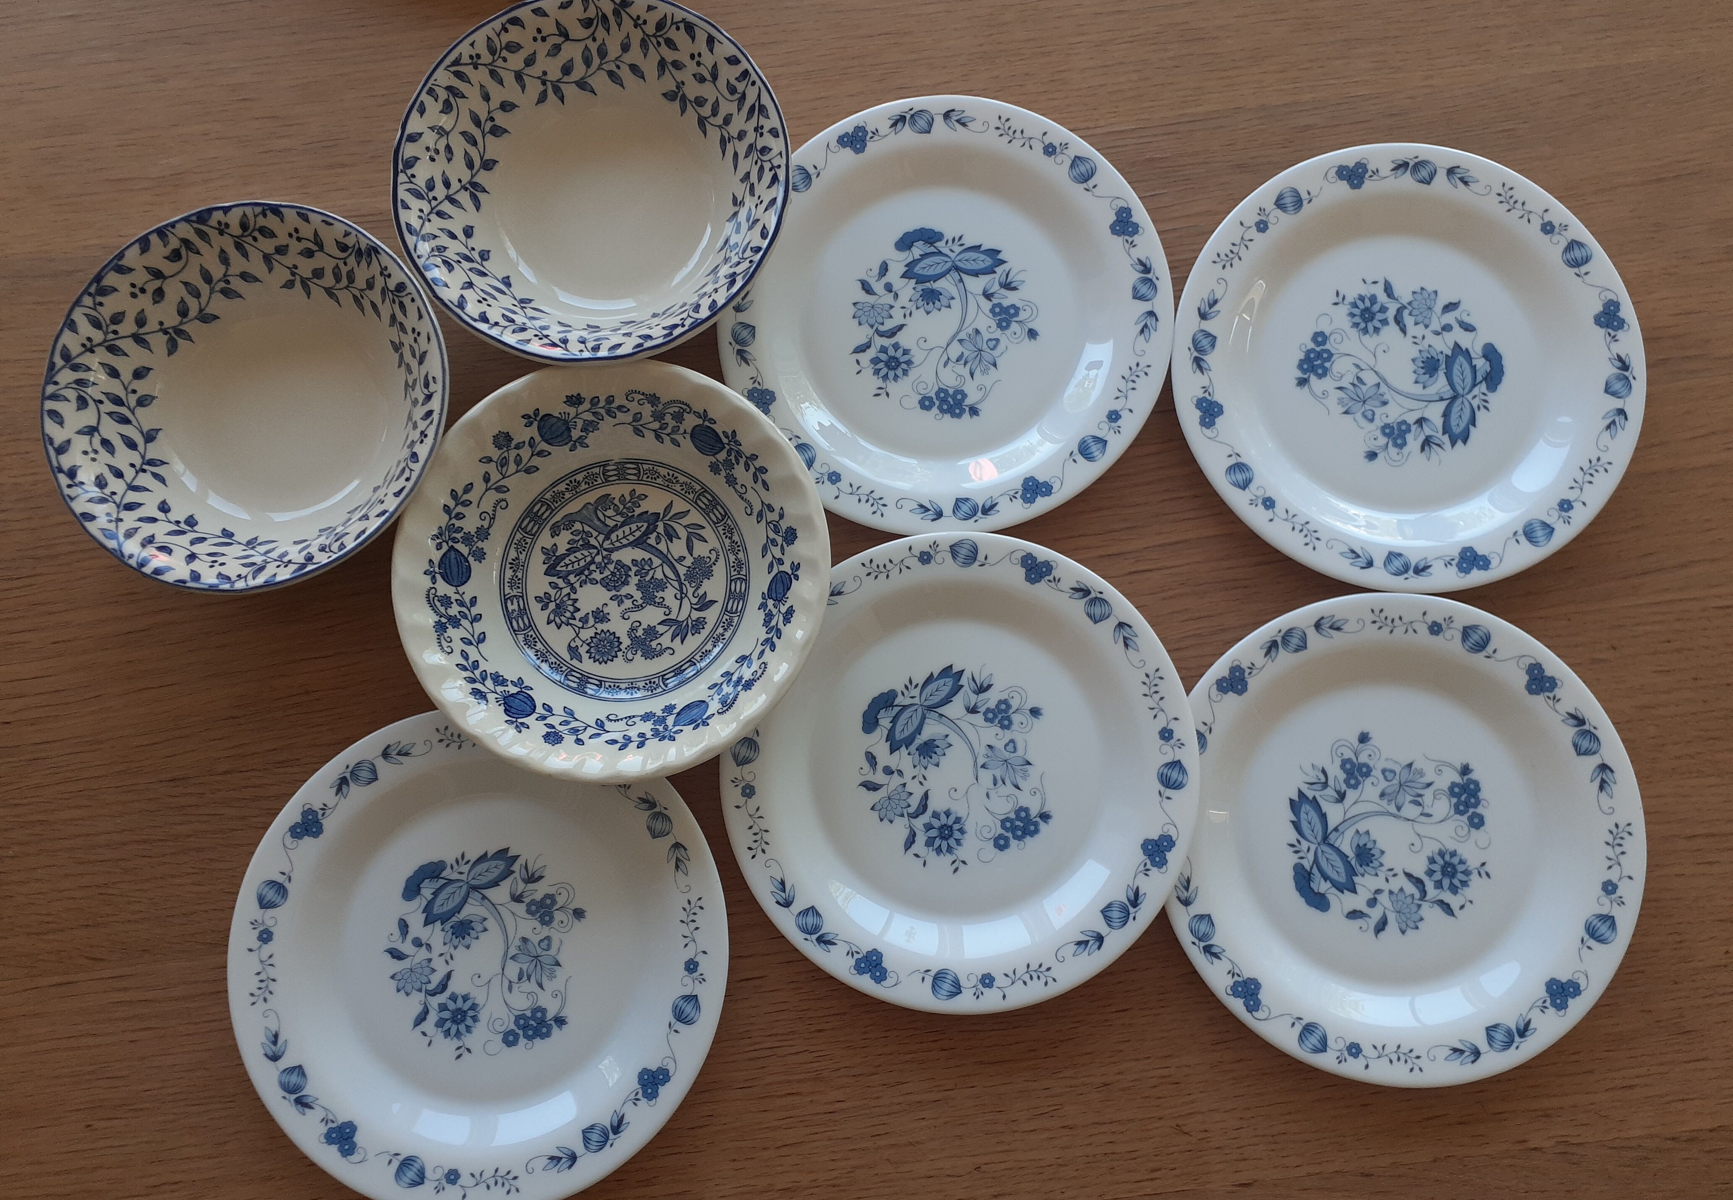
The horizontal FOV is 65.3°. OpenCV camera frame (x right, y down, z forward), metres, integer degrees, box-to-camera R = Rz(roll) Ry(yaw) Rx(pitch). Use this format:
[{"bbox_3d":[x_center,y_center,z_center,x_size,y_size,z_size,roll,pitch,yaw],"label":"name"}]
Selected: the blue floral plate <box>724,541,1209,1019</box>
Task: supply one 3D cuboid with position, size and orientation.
[{"bbox_3d":[0.037,0.067,0.540,0.193,0.021,0.193,0,81,0],"label":"blue floral plate"}]

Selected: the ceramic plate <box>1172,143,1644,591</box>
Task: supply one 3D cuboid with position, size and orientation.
[{"bbox_3d":[0.224,-0.097,0.567,0.193,0.021,0.193,0,81,0],"label":"ceramic plate"}]

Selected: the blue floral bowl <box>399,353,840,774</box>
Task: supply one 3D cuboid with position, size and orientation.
[{"bbox_3d":[-0.099,-0.010,0.544,0.170,0.042,0.170,0,81,0],"label":"blue floral bowl"}]

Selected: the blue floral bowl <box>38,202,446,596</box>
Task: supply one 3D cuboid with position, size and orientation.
[{"bbox_3d":[-0.242,-0.078,0.550,0.157,0.052,0.157,0,81,0],"label":"blue floral bowl"}]

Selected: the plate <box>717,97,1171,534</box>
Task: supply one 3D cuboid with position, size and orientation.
[{"bbox_3d":[0.032,-0.119,0.571,0.193,0.021,0.193,0,81,0],"label":"plate"}]

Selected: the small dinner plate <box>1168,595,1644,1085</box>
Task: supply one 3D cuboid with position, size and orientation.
[{"bbox_3d":[0.208,0.092,0.538,0.193,0.021,0.193,0,81,0],"label":"small dinner plate"}]

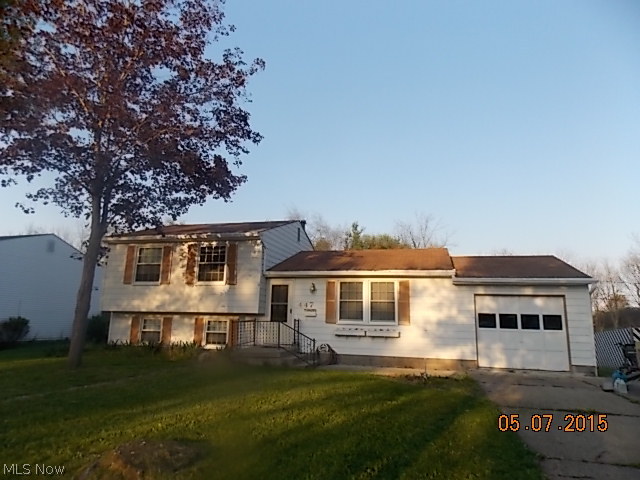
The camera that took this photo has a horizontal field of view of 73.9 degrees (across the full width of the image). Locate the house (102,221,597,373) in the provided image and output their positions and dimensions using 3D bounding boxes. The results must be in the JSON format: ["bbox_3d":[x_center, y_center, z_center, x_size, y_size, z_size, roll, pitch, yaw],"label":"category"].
[{"bbox_3d":[0.932,1.786,17.159,15.550,5.500,9.000,-1,-10,13],"label":"house"}]

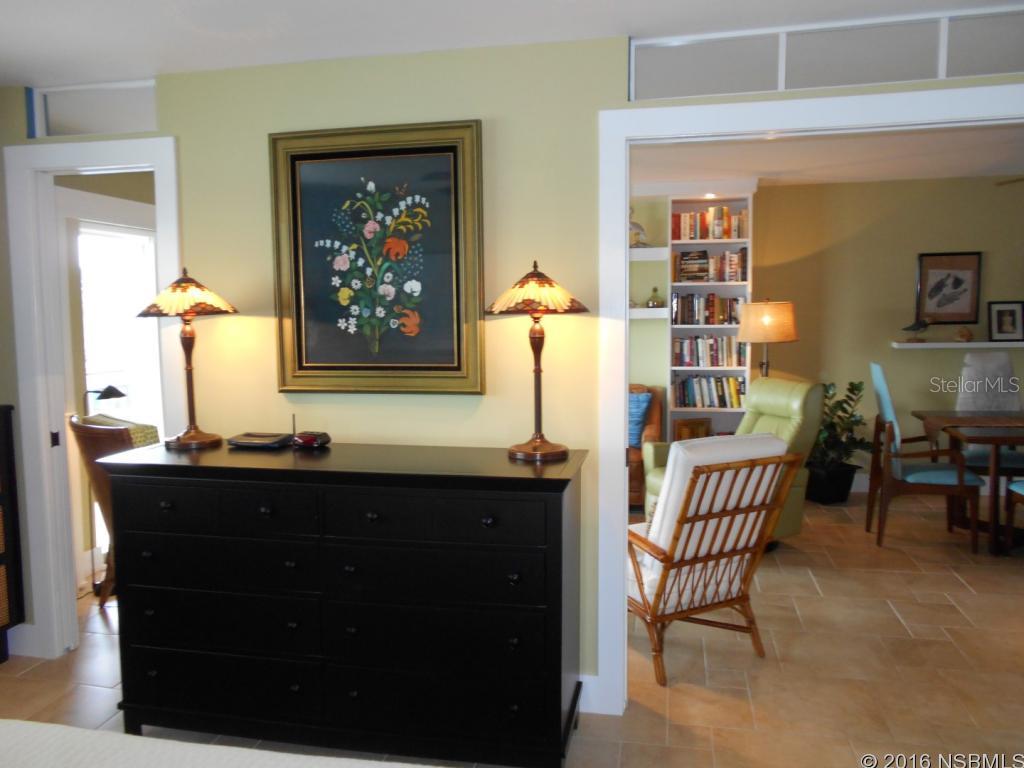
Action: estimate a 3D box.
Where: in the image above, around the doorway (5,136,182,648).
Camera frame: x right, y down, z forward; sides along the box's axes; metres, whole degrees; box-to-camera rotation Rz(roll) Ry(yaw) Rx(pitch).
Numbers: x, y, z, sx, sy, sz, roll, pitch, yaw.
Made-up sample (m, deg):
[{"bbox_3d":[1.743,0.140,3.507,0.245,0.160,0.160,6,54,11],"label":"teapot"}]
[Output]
[{"bbox_3d":[-1.643,0.106,3.167,0.774,2.130,0.150,0,5,12],"label":"doorway"}]

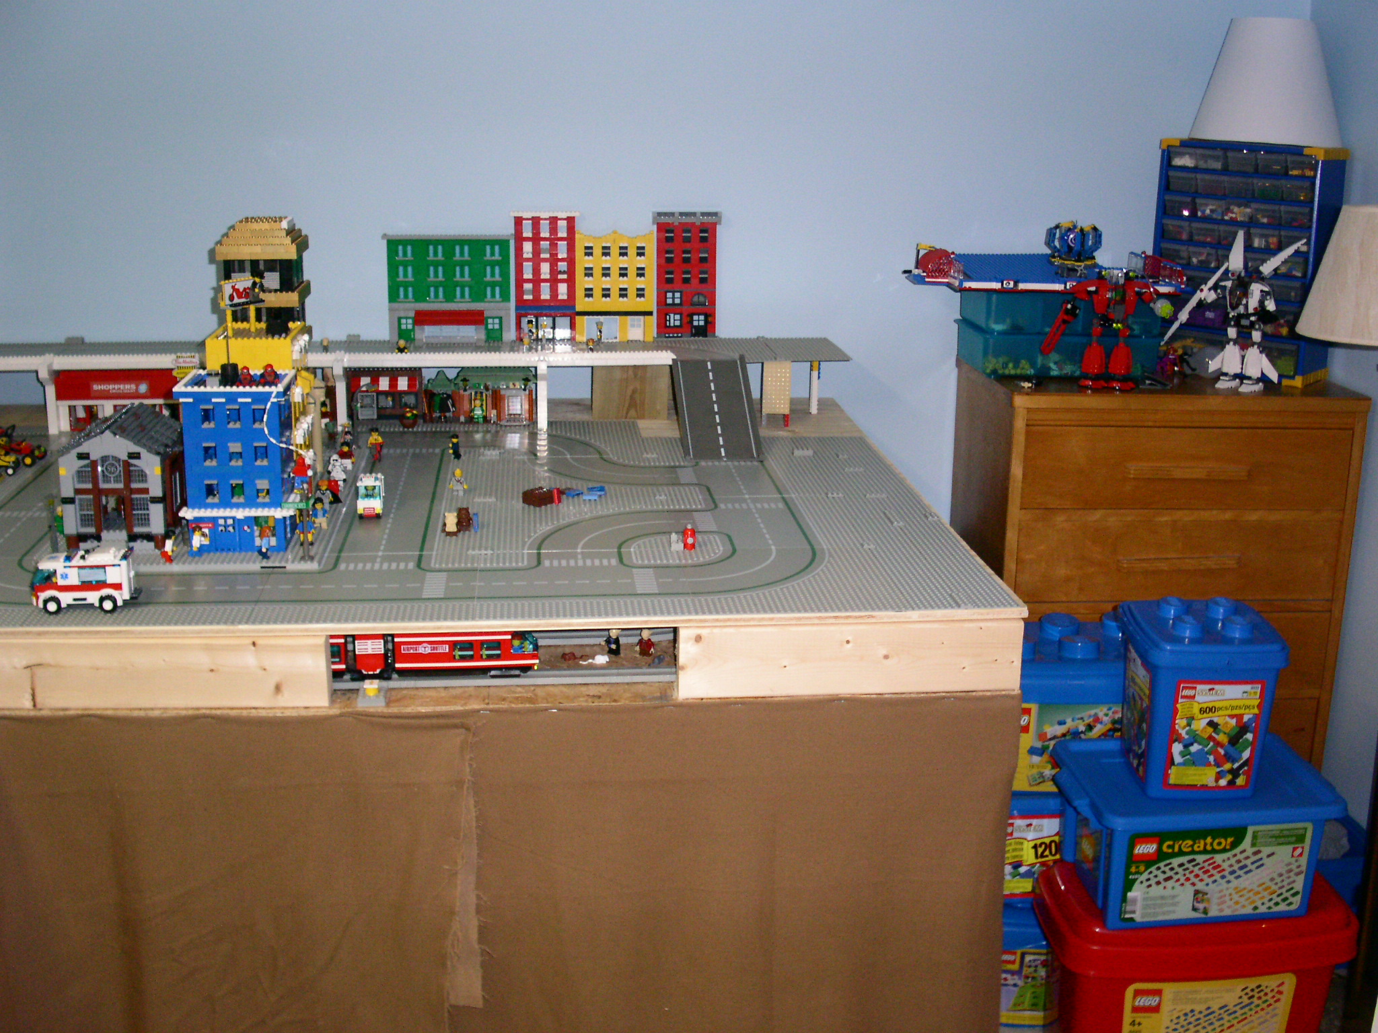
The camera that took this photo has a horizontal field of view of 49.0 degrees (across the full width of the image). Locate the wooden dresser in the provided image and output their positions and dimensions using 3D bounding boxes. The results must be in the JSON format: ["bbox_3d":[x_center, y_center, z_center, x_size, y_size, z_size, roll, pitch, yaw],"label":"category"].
[{"bbox_3d":[0.856,0.157,2.894,0.645,0.870,0.400,0,16,-3],"label":"wooden dresser"}]

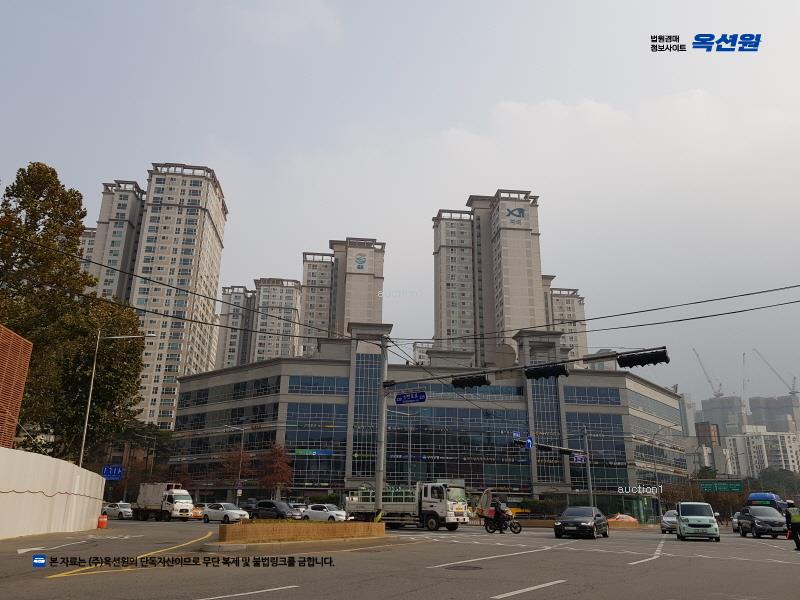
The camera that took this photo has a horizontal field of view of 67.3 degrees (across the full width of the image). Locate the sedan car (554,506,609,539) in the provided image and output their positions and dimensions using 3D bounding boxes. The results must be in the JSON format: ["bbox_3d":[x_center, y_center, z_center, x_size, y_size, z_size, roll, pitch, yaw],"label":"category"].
[{"bbox_3d":[8.990,10.892,29.499,1.860,1.460,4.880,-9,-20,27],"label":"sedan car"}]

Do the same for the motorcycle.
[{"bbox_3d":[5.417,11.701,31.600,2.020,1.130,0.780,-2,-19,9],"label":"motorcycle"}]

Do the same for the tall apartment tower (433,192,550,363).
[{"bbox_3d":[25.855,11.275,173.578,30.000,84.000,24.000,3,-19,-5],"label":"tall apartment tower"}]

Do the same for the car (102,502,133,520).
[{"bbox_3d":[-26.401,20.064,57.107,4.750,1.460,1.830,-13,-23,36],"label":"car"}]

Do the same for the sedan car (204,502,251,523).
[{"bbox_3d":[-14.066,17.331,48.800,4.500,1.480,1.780,-14,-23,37],"label":"sedan car"}]

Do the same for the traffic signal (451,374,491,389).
[{"bbox_3d":[2.735,3.143,23.005,1.420,0.370,0.360,-10,-21,31],"label":"traffic signal"}]

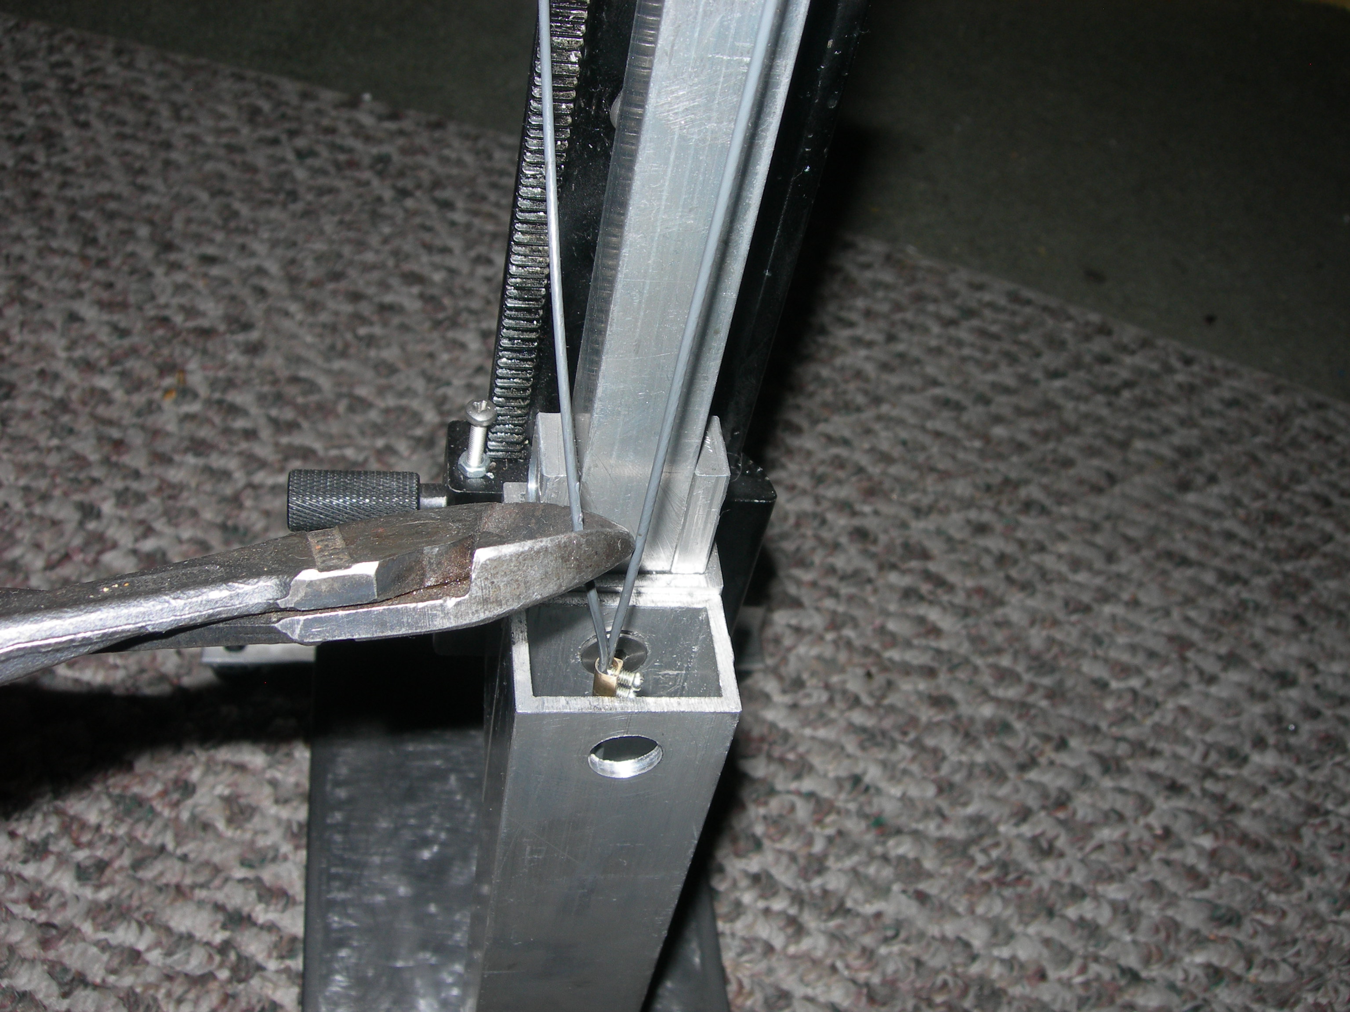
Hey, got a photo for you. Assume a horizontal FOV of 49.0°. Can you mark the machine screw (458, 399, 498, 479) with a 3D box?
[{"bbox_3d":[-0.036,-0.013,0.270,0.006,0.017,0.006,3,48,-12],"label":"machine screw"}]

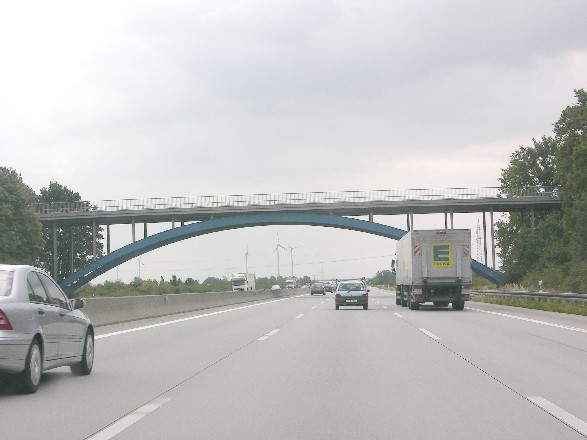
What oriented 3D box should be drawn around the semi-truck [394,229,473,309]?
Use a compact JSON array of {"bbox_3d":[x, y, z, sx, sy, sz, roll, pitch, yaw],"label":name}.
[{"bbox_3d":[6.820,2.576,62.509,2.550,3.550,16.000,-1,-3,2],"label":"semi-truck"}]

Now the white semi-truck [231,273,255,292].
[{"bbox_3d":[-8.563,11.020,216.316,2.550,3.750,16.000,-1,-3,2],"label":"white semi-truck"}]

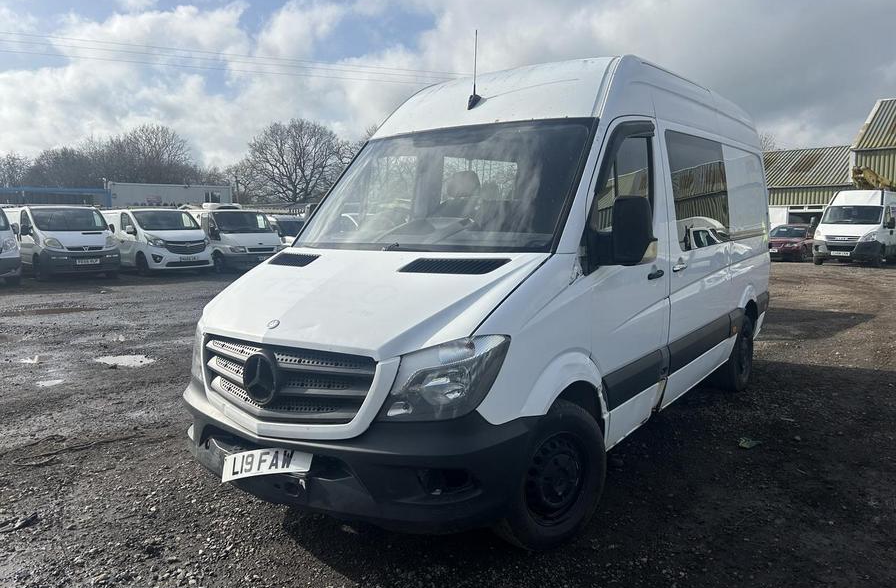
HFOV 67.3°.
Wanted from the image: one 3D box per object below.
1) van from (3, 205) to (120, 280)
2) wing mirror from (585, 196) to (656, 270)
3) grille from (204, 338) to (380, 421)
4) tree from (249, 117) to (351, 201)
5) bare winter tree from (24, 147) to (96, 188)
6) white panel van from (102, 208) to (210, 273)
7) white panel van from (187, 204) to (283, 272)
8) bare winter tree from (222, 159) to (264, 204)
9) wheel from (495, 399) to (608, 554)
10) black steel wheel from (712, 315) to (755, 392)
[{"bbox_3d":[-10.692,-1.459,18.378,4.782,1.970,1.980,6,9,44],"label":"van"},{"bbox_3d":[0.858,-0.298,3.295,0.280,0.360,0.220,4,8,36],"label":"wing mirror"},{"bbox_3d":[-0.773,0.362,2.955,1.130,0.340,0.190,4,8,36],"label":"grille"},{"bbox_3d":[-11.464,-8.711,51.346,8.600,9.150,8.200,-2,7,-12],"label":"tree"},{"bbox_3d":[-32.559,-8.448,56.396,6.300,7.680,6.000,-4,7,-30],"label":"bare winter tree"},{"bbox_3d":[-9.112,-1.689,20.656,4.999,1.980,2.000,6,9,44],"label":"white panel van"},{"bbox_3d":[-7.164,-1.722,21.220,4.900,2.040,2.030,6,9,43],"label":"white panel van"},{"bbox_3d":[-15.672,-7.224,51.509,3.600,6.190,3.600,-2,7,-17],"label":"bare winter tree"},{"bbox_3d":[0.451,0.856,3.233,0.700,0.700,0.235,-5,8,-38],"label":"wheel"},{"bbox_3d":[2.618,0.519,6.169,0.235,0.700,0.700,4,8,36],"label":"black steel wheel"}]

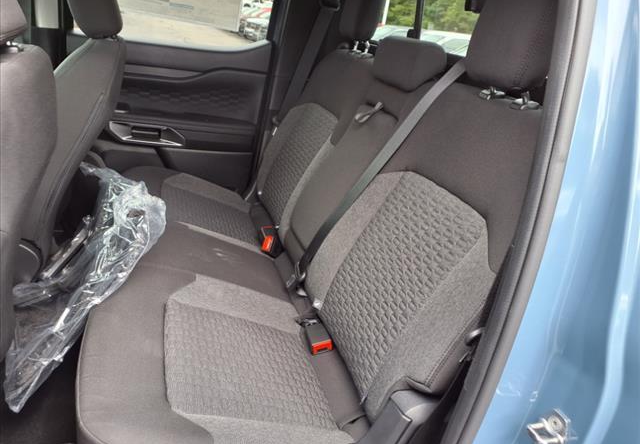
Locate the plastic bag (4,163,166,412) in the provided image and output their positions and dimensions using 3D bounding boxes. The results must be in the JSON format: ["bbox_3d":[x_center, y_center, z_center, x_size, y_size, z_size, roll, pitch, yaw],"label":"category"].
[{"bbox_3d":[-0.572,0.125,1.234,0.360,0.360,0.590,2,24,-19],"label":"plastic bag"}]

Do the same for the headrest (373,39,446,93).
[{"bbox_3d":[0.199,-0.363,1.138,0.094,0.113,0.220,2,24,-19],"label":"headrest"}]

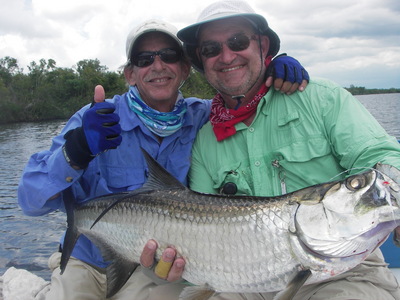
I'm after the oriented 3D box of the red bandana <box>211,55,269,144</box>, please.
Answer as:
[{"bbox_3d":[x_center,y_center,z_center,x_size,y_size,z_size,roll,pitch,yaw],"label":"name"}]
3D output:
[{"bbox_3d":[0.106,-0.132,1.150,0.165,0.195,0.170,-4,-2,11],"label":"red bandana"}]

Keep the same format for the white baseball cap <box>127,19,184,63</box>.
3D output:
[{"bbox_3d":[-0.131,-0.303,1.223,0.170,0.135,0.260,-9,-3,-7],"label":"white baseball cap"}]

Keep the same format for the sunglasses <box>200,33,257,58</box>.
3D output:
[{"bbox_3d":[0.087,-0.269,1.146,0.143,0.047,0.140,-10,9,18],"label":"sunglasses"}]

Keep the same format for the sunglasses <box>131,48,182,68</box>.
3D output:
[{"bbox_3d":[-0.122,-0.244,1.222,0.143,0.045,0.135,-8,2,-7],"label":"sunglasses"}]

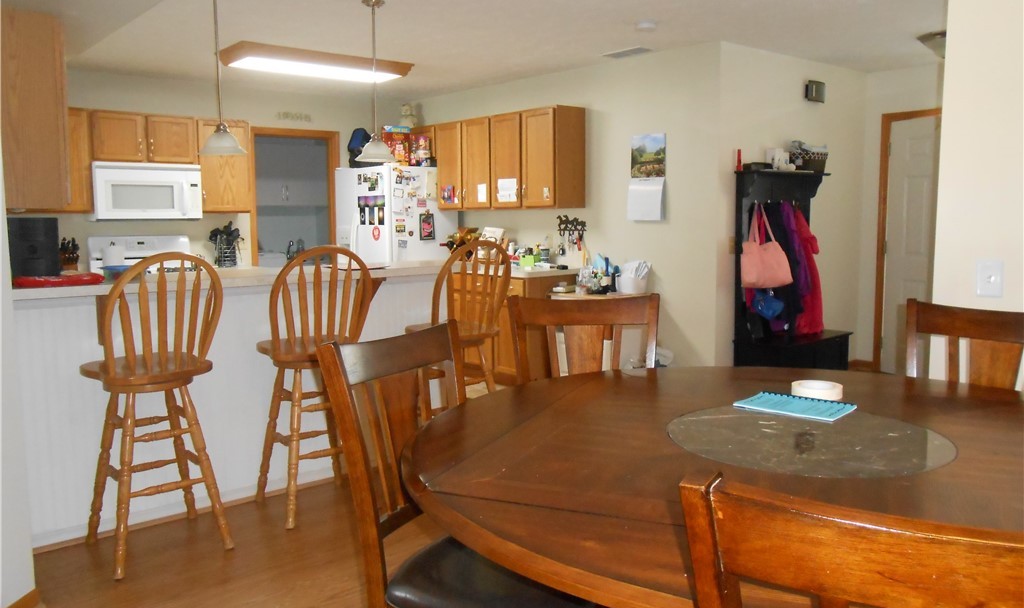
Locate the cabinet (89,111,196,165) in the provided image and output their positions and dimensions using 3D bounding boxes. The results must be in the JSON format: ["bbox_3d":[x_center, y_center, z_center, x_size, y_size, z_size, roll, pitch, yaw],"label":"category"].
[{"bbox_3d":[-2.885,-1.266,5.959,0.760,0.385,0.320,-6,8,-41],"label":"cabinet"}]

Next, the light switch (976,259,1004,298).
[{"bbox_3d":[1.529,-0.081,2.461,0.015,0.117,0.070,-6,9,-40],"label":"light switch"}]

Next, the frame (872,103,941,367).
[{"bbox_3d":[3.335,-0.461,6.097,0.100,2.120,0.895,-6,9,-40],"label":"frame"}]

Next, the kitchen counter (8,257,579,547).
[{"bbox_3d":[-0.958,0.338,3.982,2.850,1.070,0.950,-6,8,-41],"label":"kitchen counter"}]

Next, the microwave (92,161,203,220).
[{"bbox_3d":[-2.865,-0.864,5.964,0.760,0.415,0.400,-6,8,-41],"label":"microwave"}]

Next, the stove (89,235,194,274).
[{"bbox_3d":[-2.762,0.079,5.967,0.760,1.185,0.680,-6,8,-41],"label":"stove"}]

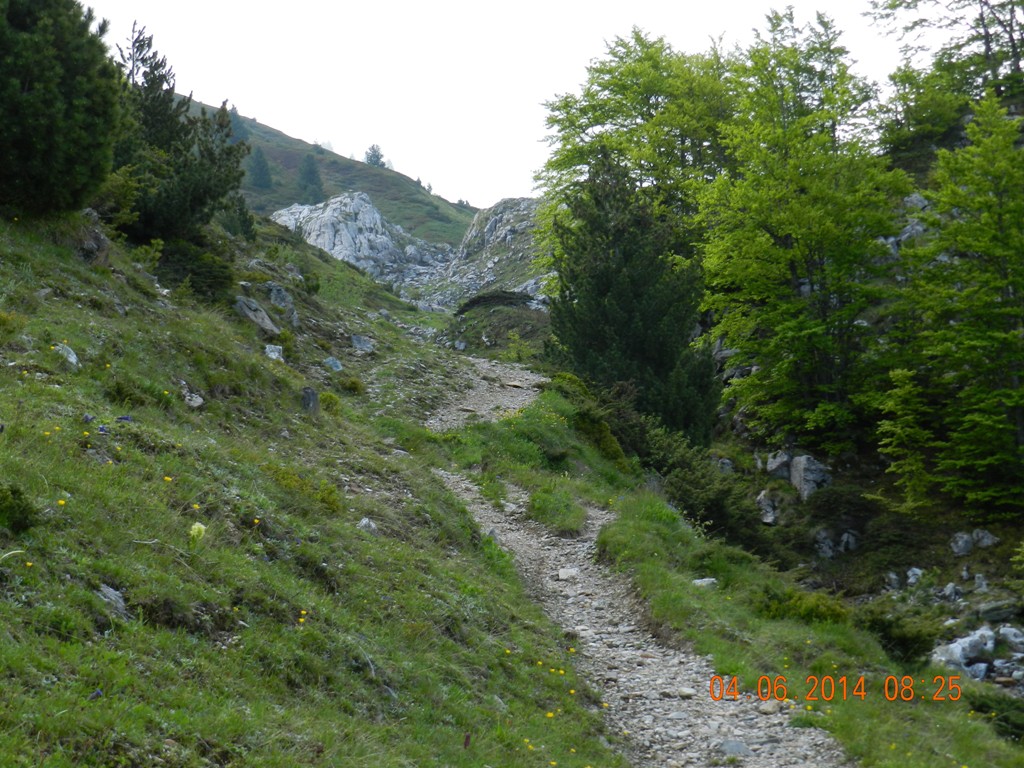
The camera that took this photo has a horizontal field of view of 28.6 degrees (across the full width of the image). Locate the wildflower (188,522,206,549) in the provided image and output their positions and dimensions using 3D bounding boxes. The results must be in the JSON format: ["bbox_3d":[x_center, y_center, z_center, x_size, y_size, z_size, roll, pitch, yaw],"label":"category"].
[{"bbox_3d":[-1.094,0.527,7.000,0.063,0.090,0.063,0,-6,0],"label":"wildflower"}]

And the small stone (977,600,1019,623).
[{"bbox_3d":[5.816,2.714,24.000,0.501,0.244,0.376,-1,-5,13],"label":"small stone"}]

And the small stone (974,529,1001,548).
[{"bbox_3d":[6.770,2.204,28.700,0.399,0.268,0.340,-1,-5,13],"label":"small stone"}]

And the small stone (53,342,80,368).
[{"bbox_3d":[-2.370,-0.152,10.700,0.144,0.132,0.119,1,-5,-13],"label":"small stone"}]

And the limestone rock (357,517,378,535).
[{"bbox_3d":[-0.862,0.844,12.000,0.131,0.102,0.112,0,-5,-4],"label":"limestone rock"}]

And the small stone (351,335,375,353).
[{"bbox_3d":[-1.969,-0.534,26.500,0.316,0.237,0.285,0,-6,0],"label":"small stone"}]

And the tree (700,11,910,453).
[{"bbox_3d":[3.721,-1.933,25.500,2.662,5.603,2.662,0,-6,0],"label":"tree"}]

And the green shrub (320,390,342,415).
[{"bbox_3d":[-1.642,0.168,18.300,0.200,0.218,0.200,0,-6,0],"label":"green shrub"}]

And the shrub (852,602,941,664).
[{"bbox_3d":[2.395,1.544,12.500,0.534,0.398,0.481,0,-6,0],"label":"shrub"}]

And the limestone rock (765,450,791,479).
[{"bbox_3d":[3.036,0.920,23.000,0.297,0.320,0.268,0,-6,0],"label":"limestone rock"}]

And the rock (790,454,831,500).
[{"bbox_3d":[4.897,1.534,33.000,0.656,0.725,0.591,-1,-5,8],"label":"rock"}]

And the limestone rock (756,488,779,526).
[{"bbox_3d":[2.604,1.259,20.500,0.224,0.387,0.224,0,-6,0],"label":"limestone rock"}]

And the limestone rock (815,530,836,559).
[{"bbox_3d":[4.442,2.274,28.500,0.312,0.383,0.281,-1,-5,9],"label":"limestone rock"}]

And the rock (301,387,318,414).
[{"bbox_3d":[-1.742,0.142,17.300,0.155,0.241,0.139,0,-6,0],"label":"rock"}]

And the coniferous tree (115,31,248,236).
[{"bbox_3d":[-3.636,-2.751,22.000,1.509,2.362,1.509,0,-6,0],"label":"coniferous tree"}]

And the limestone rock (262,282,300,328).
[{"bbox_3d":[-3.094,-1.054,27.000,0.510,0.592,0.510,1,-5,-7],"label":"limestone rock"}]

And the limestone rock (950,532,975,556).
[{"bbox_3d":[6.383,2.274,28.500,0.340,0.325,0.306,-1,-5,13],"label":"limestone rock"}]

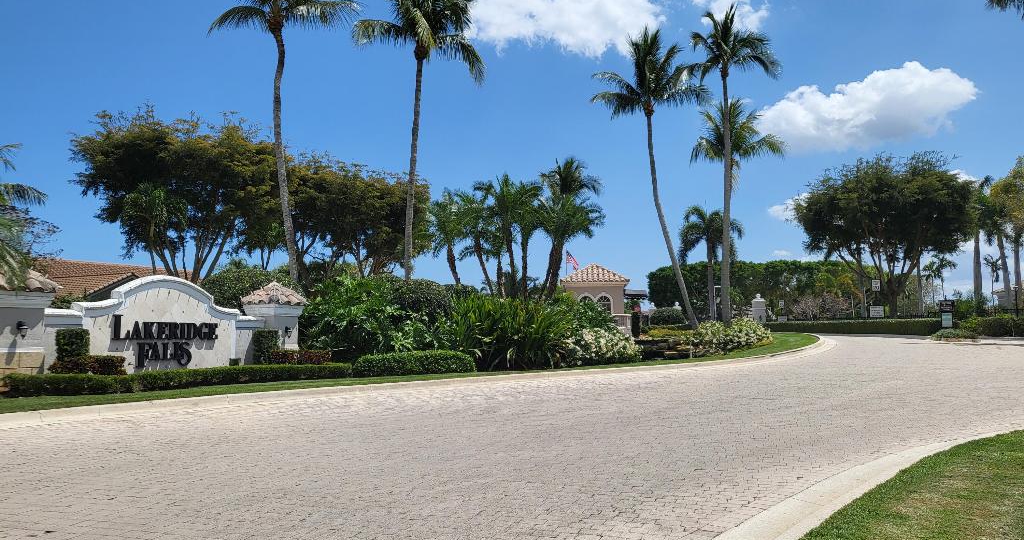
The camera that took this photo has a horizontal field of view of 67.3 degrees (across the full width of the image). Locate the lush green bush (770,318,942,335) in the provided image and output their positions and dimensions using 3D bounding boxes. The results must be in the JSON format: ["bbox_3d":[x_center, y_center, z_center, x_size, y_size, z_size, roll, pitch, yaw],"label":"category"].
[{"bbox_3d":[19.323,3.167,43.390,9.700,0.860,1.100,0,-3,-8],"label":"lush green bush"}]

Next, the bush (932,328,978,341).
[{"bbox_3d":[21.508,3.123,37.383,2.140,0.560,1.500,0,-3,0],"label":"bush"}]

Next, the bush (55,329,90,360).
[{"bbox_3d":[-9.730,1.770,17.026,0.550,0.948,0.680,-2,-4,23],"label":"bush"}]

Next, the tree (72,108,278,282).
[{"bbox_3d":[-15.389,-2.088,35.174,9.420,10.740,8.800,0,-3,0],"label":"tree"}]

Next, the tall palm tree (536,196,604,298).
[{"bbox_3d":[2.133,-0.107,27.572,2.366,5.247,2.300,-1,-4,0],"label":"tall palm tree"}]

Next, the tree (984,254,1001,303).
[{"bbox_3d":[44.991,1.805,72.013,1.500,6.530,1.600,0,-3,0],"label":"tree"}]

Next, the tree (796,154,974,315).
[{"bbox_3d":[23.579,-1.874,48.684,11.390,11.240,10.500,0,-3,0],"label":"tree"}]

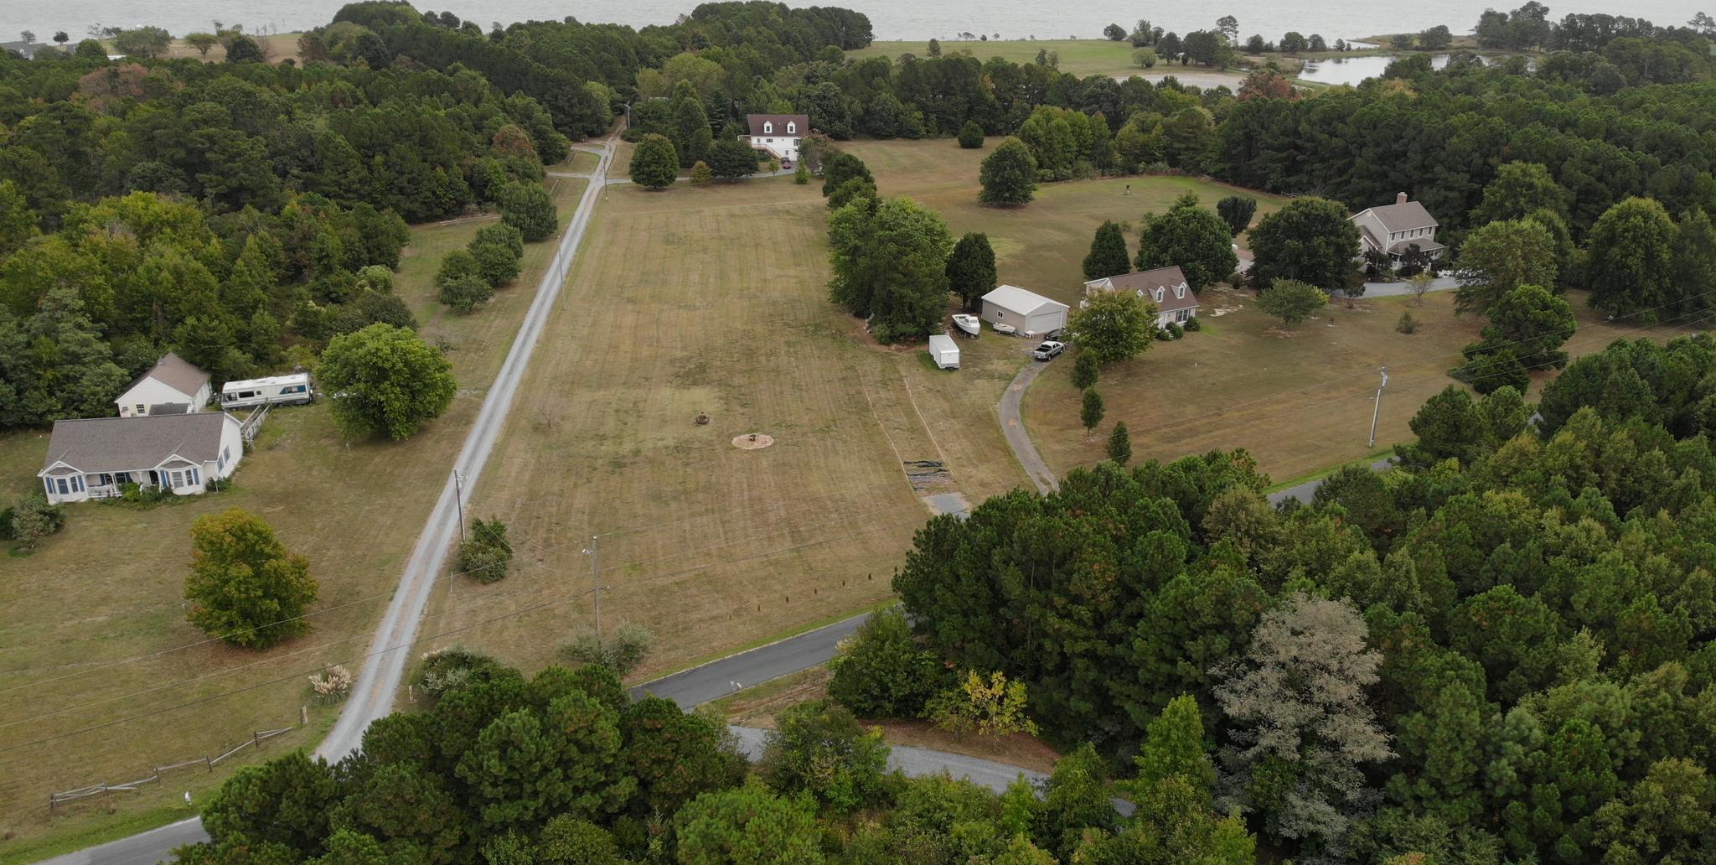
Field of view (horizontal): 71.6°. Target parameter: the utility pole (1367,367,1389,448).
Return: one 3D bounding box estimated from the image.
[{"bbox_3d":[61.442,-2.917,140.229,0.700,10.200,0.500,1,23,0],"label":"utility pole"}]

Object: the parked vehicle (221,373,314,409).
[{"bbox_3d":[-73.378,-5.106,147.835,9.700,3.000,2.550,-6,24,-16],"label":"parked vehicle"}]

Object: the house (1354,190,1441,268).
[{"bbox_3d":[100.555,-38.225,223.598,14.500,10.300,11.800,-11,26,-26],"label":"house"}]

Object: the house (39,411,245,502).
[{"bbox_3d":[-75.900,1.941,127.018,16.100,6.600,10.000,-4,24,-11],"label":"house"}]

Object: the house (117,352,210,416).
[{"bbox_3d":[-84.873,-5.596,145.751,8.400,5.600,8.400,-4,24,-11],"label":"house"}]

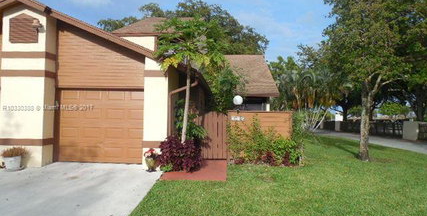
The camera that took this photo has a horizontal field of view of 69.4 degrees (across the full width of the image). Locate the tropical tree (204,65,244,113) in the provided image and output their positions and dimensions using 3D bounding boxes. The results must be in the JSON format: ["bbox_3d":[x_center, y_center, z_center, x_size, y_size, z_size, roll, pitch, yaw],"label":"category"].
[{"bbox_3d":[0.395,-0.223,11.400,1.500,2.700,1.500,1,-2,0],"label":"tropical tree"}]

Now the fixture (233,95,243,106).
[{"bbox_3d":[0.732,-0.218,9.300,0.310,0.360,0.310,1,-2,0],"label":"fixture"}]

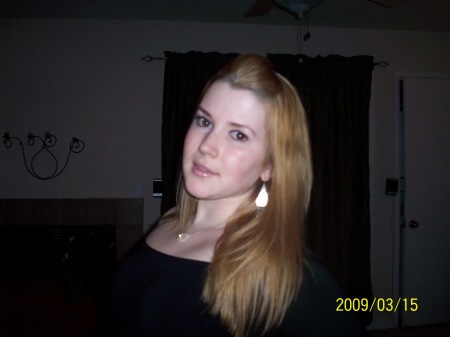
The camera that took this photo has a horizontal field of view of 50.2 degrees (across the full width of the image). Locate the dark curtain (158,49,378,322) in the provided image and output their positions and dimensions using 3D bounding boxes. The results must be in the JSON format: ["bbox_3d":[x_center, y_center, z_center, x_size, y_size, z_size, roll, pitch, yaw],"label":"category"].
[{"bbox_3d":[0.340,0.180,3.700,1.660,2.130,0.130,0,1,-7],"label":"dark curtain"}]

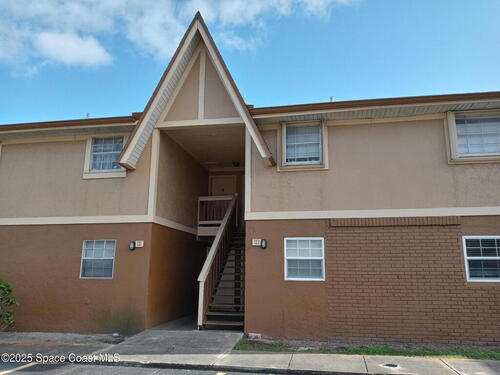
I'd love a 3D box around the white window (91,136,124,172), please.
[{"bbox_3d":[-3.818,-0.921,10.821,0.980,1.000,0.100,-2,-13,10],"label":"white window"}]

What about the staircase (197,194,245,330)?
[{"bbox_3d":[-0.377,1.808,11.690,1.270,4.020,3.600,-2,-13,10],"label":"staircase"}]

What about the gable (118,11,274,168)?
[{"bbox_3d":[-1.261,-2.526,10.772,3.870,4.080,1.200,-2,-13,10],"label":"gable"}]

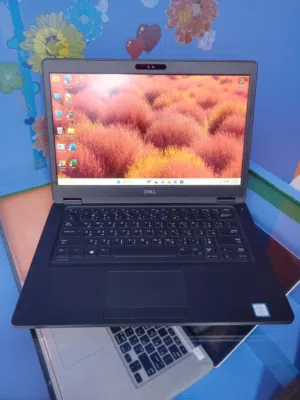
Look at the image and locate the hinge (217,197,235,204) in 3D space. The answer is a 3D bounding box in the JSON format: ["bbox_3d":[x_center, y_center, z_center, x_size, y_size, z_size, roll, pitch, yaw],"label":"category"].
[{"bbox_3d":[0.132,0.000,0.525,0.032,0.011,0.011,0,38,-2],"label":"hinge"}]

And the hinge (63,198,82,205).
[{"bbox_3d":[-0.132,0.001,0.515,0.032,0.011,0.011,0,38,-2],"label":"hinge"}]

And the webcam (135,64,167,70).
[{"bbox_3d":[0.001,-0.205,0.463,0.049,0.008,0.005,0,15,-2],"label":"webcam"}]

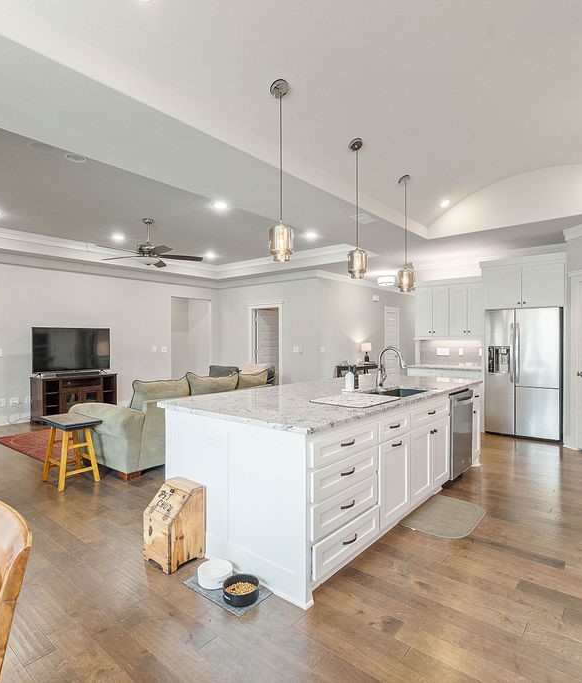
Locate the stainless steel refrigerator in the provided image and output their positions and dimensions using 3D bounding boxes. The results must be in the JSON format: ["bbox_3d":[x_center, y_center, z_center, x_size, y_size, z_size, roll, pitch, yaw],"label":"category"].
[{"bbox_3d":[3.281,0.442,5.578,0.904,1.751,0.732,0,0,40],"label":"stainless steel refrigerator"}]

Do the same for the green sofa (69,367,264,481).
[{"bbox_3d":[-1.259,0.855,5.064,1.060,0.950,2.370,0,0,40],"label":"green sofa"}]

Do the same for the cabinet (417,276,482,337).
[{"bbox_3d":[2.589,-0.497,6.392,1.131,0.947,0.345,0,0,40],"label":"cabinet"}]

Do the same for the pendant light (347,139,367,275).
[{"bbox_3d":[0.593,-1.181,3.548,0.168,1.252,0.168,0,0,0],"label":"pendant light"}]

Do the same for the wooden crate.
[{"bbox_3d":[-0.720,1.119,2.458,0.264,0.443,0.251,0,0,40],"label":"wooden crate"}]

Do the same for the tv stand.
[{"bbox_3d":[-3.731,0.965,6.942,0.500,0.730,1.220,0,0,40],"label":"tv stand"}]

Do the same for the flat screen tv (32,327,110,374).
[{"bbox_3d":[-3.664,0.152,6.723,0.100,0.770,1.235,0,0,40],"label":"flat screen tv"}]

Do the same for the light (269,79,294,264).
[{"bbox_3d":[-0.066,-1.182,2.753,0.175,1.270,0.175,0,0,0],"label":"light"}]

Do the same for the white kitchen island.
[{"bbox_3d":[0.562,0.875,3.510,1.310,0.910,3.050,0,0,40],"label":"white kitchen island"}]

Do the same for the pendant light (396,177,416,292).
[{"bbox_3d":[1.253,-1.168,4.338,0.168,1.271,0.168,0,0,40],"label":"pendant light"}]

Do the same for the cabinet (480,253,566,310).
[{"bbox_3d":[3.297,-0.788,5.609,0.997,0.694,0.637,0,0,40],"label":"cabinet"}]

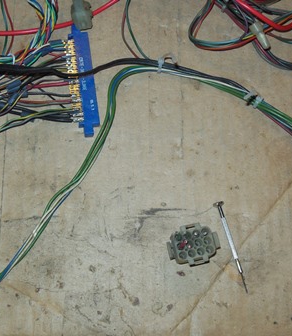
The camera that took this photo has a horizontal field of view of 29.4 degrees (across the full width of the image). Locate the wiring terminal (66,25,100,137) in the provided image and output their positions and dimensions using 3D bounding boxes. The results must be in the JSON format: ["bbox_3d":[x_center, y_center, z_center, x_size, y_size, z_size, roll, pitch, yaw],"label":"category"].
[{"bbox_3d":[-0.052,-0.069,0.447,0.021,0.010,0.096,-8,76,-2],"label":"wiring terminal"}]

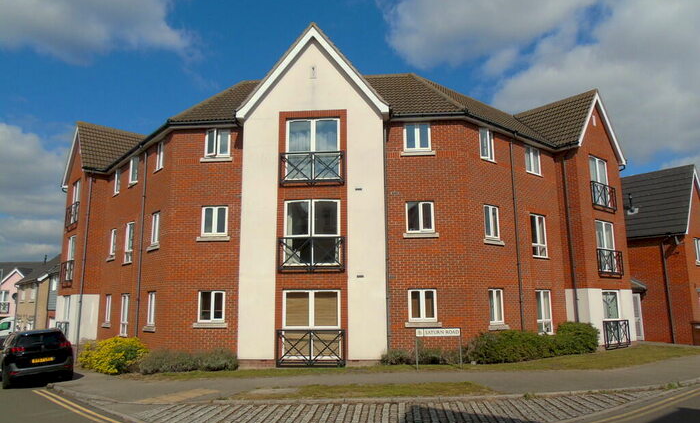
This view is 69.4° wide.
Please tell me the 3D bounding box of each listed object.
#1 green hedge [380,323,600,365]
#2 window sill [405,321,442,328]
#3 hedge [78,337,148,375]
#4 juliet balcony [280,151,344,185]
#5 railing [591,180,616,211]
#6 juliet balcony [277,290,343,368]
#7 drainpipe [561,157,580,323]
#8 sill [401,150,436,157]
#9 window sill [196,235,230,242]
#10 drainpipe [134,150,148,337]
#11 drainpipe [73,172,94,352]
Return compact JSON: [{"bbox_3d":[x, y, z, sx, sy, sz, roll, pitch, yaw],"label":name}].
[{"bbox_3d":[4.938,4.199,16.187,8.066,1.020,1.726,4,-11,-25],"label":"green hedge"},{"bbox_3d":[2.283,3.499,15.615,1.125,0.155,0.140,-1,-10,4],"label":"window sill"},{"bbox_3d":[-8.623,5.152,18.248,1.050,1.070,4.700,8,-13,-40],"label":"hedge"},{"bbox_3d":[-1.170,-1.305,15.911,2.010,1.110,0.170,-1,-10,4],"label":"juliet balcony"},{"bbox_3d":[10.462,-0.554,20.777,1.910,1.120,0.165,8,-13,-39],"label":"railing"},{"bbox_3d":[-1.178,3.530,15.241,2.030,2.270,0.220,-1,-10,4],"label":"juliet balcony"},{"bbox_3d":[8.424,1.408,19.246,0.095,7.380,0.085,8,-13,-39],"label":"drainpipe"},{"bbox_3d":[2.255,-1.870,16.585,1.148,0.146,0.150,-1,-10,4],"label":"sill"},{"bbox_3d":[-4.459,0.920,16.635,1.125,0.144,0.150,-1,-10,4],"label":"window sill"},{"bbox_3d":[-7.585,1.601,18.330,0.100,7.880,0.090,8,-13,-40],"label":"drainpipe"},{"bbox_3d":[-11.925,2.264,22.774,0.085,7.920,0.095,8,-13,-39],"label":"drainpipe"}]

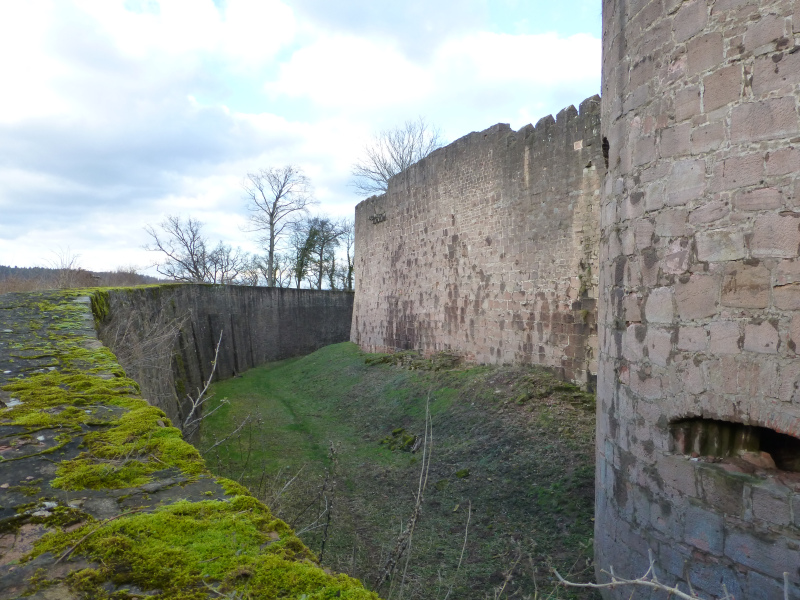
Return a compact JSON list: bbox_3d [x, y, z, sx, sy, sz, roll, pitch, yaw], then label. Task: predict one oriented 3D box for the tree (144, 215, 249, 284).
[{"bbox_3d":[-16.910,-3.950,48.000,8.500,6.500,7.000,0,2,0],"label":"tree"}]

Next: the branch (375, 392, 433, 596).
[{"bbox_3d":[0.021,1.150,3.400,0.340,1.220,0.300,0,2,0],"label":"branch"}]

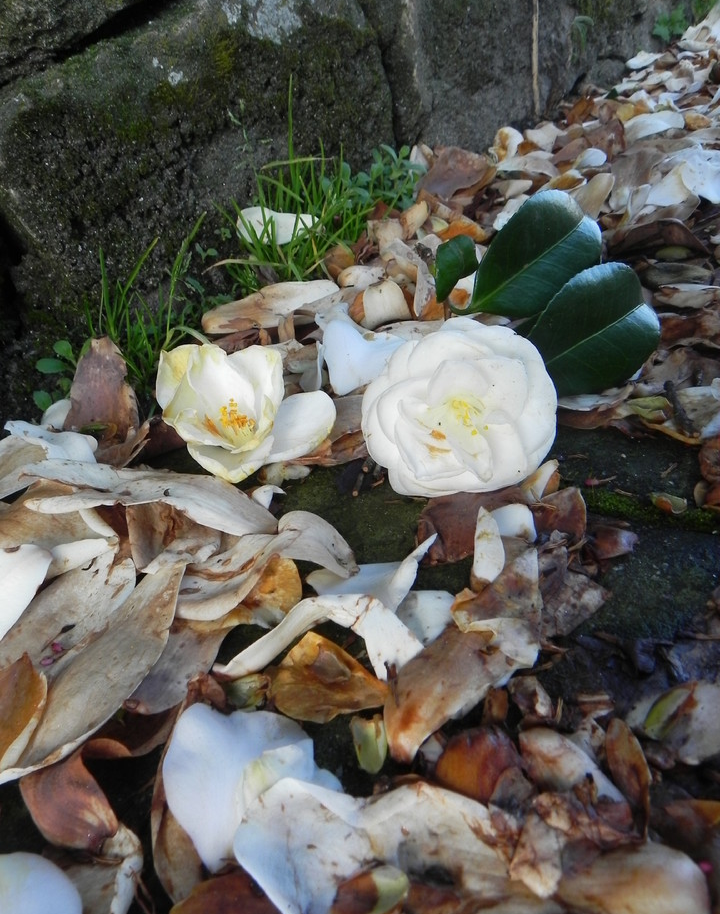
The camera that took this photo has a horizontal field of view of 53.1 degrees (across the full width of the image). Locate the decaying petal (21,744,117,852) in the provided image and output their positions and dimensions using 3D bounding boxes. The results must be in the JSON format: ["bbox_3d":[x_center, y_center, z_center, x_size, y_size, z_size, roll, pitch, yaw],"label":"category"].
[{"bbox_3d":[-0.089,0.105,0.222,0.032,0.013,0.021,27,54,21],"label":"decaying petal"}]

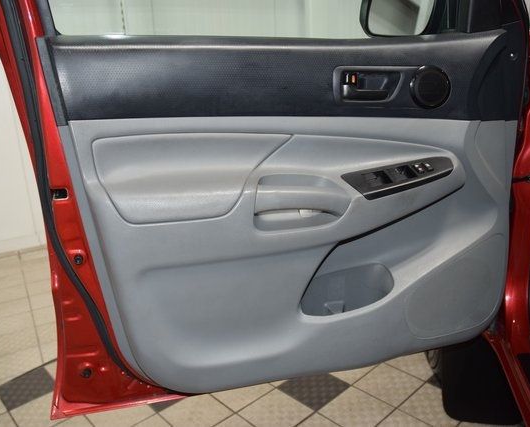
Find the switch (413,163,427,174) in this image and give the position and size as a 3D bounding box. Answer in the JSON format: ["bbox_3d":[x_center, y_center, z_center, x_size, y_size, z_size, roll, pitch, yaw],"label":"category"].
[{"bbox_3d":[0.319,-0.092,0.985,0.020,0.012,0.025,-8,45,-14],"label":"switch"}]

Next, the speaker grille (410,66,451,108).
[{"bbox_3d":[0.343,-0.261,0.994,0.086,0.086,0.020,-8,17,-14],"label":"speaker grille"}]

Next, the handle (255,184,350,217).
[{"bbox_3d":[0.075,-0.026,0.959,0.188,0.055,0.045,-8,17,-14],"label":"handle"}]

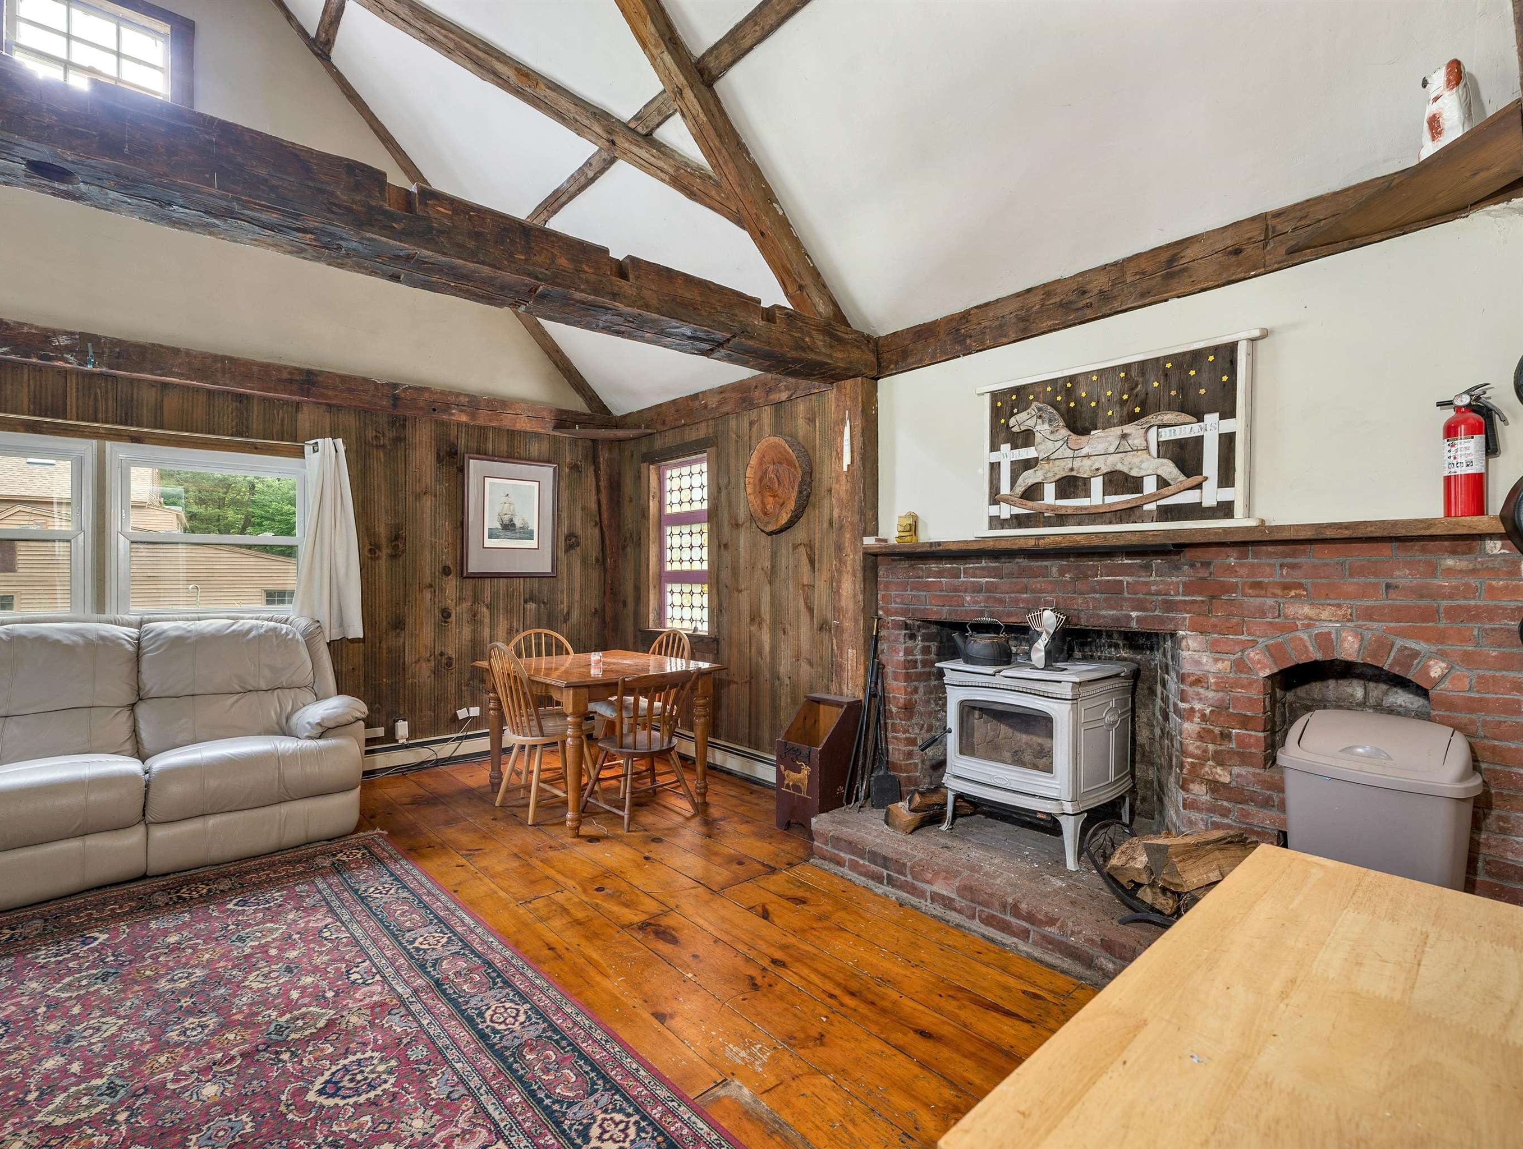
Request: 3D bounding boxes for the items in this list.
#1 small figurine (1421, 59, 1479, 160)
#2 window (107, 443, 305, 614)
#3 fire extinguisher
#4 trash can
[{"bbox_3d":[1.974,-1.336,1.927,0.120,0.280,0.105,0,0,37],"label":"small figurine"},{"bbox_3d":[-3.114,-0.212,3.852,0.920,0.990,0.100,0,0,-41],"label":"window"},{"bbox_3d":[1.948,-0.339,1.842,0.098,0.383,0.135,0,0,-35],"label":"fire extinguisher"},{"bbox_3d":[1.741,0.751,1.895,0.314,0.713,0.413,0,-1,-43],"label":"trash can"}]

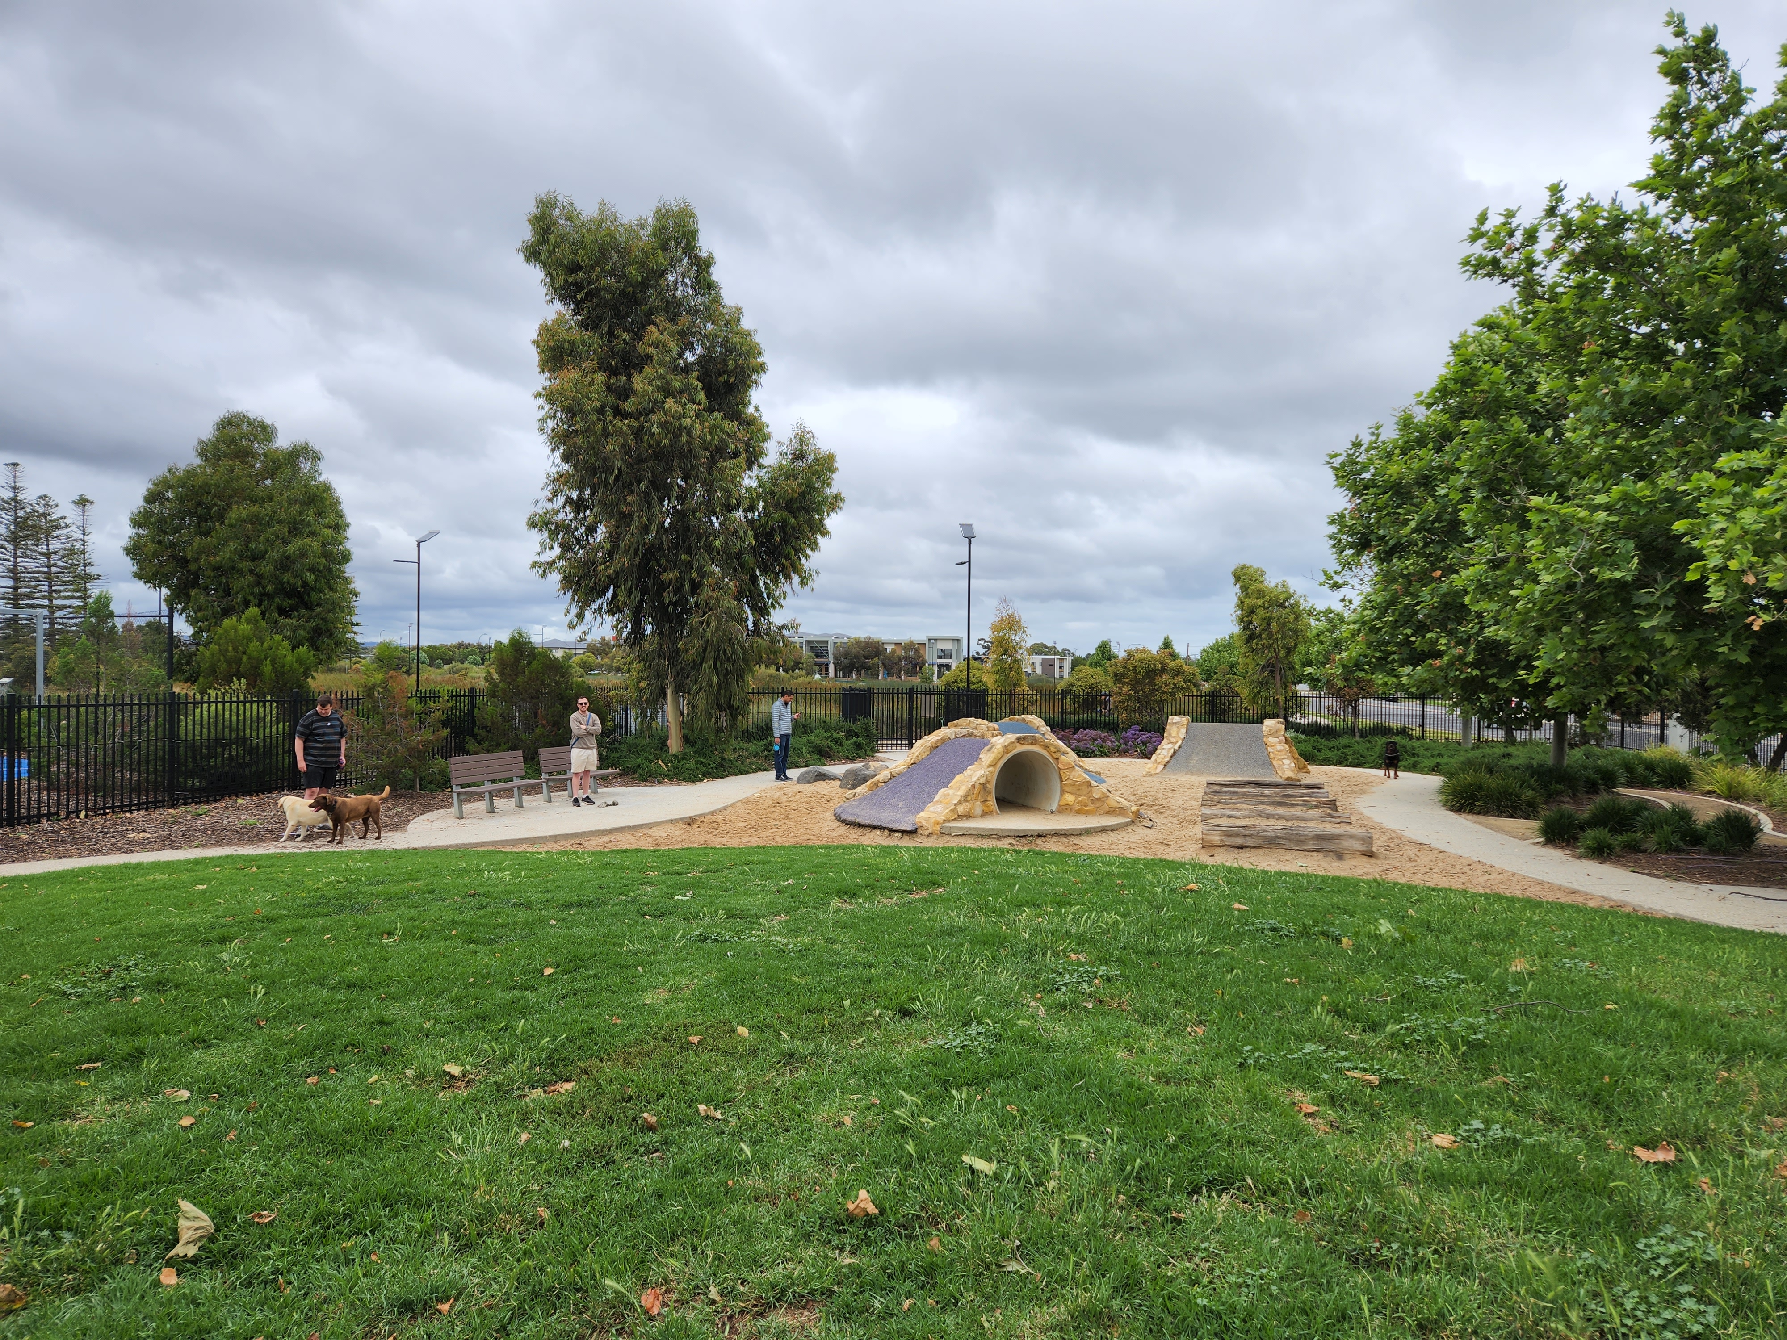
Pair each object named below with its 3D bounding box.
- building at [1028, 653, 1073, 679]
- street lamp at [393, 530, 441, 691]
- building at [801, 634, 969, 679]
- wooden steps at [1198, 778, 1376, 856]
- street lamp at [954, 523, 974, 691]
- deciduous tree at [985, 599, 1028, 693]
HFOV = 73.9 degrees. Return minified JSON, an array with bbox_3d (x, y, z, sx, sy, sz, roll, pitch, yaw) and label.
[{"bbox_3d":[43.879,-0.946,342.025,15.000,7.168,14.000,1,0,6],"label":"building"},{"bbox_3d":[-16.477,-1.345,41.024,1.600,6.952,0.600,1,0,-18],"label":"street lamp"},{"bbox_3d":[-2.298,-2.107,233.032,33.000,9.014,16.000,1,0,6],"label":"building"},{"bbox_3d":[5.639,2.089,17.673,1.976,0.380,6.600,1,0,15],"label":"wooden steps"},{"bbox_3d":[2.307,-1.216,38.024,0.600,6.951,1.500,0,0,-30],"label":"street lamp"},{"bbox_3d":[3.948,-0.047,42.017,1.600,4.993,1.600,1,0,0],"label":"deciduous tree"}]

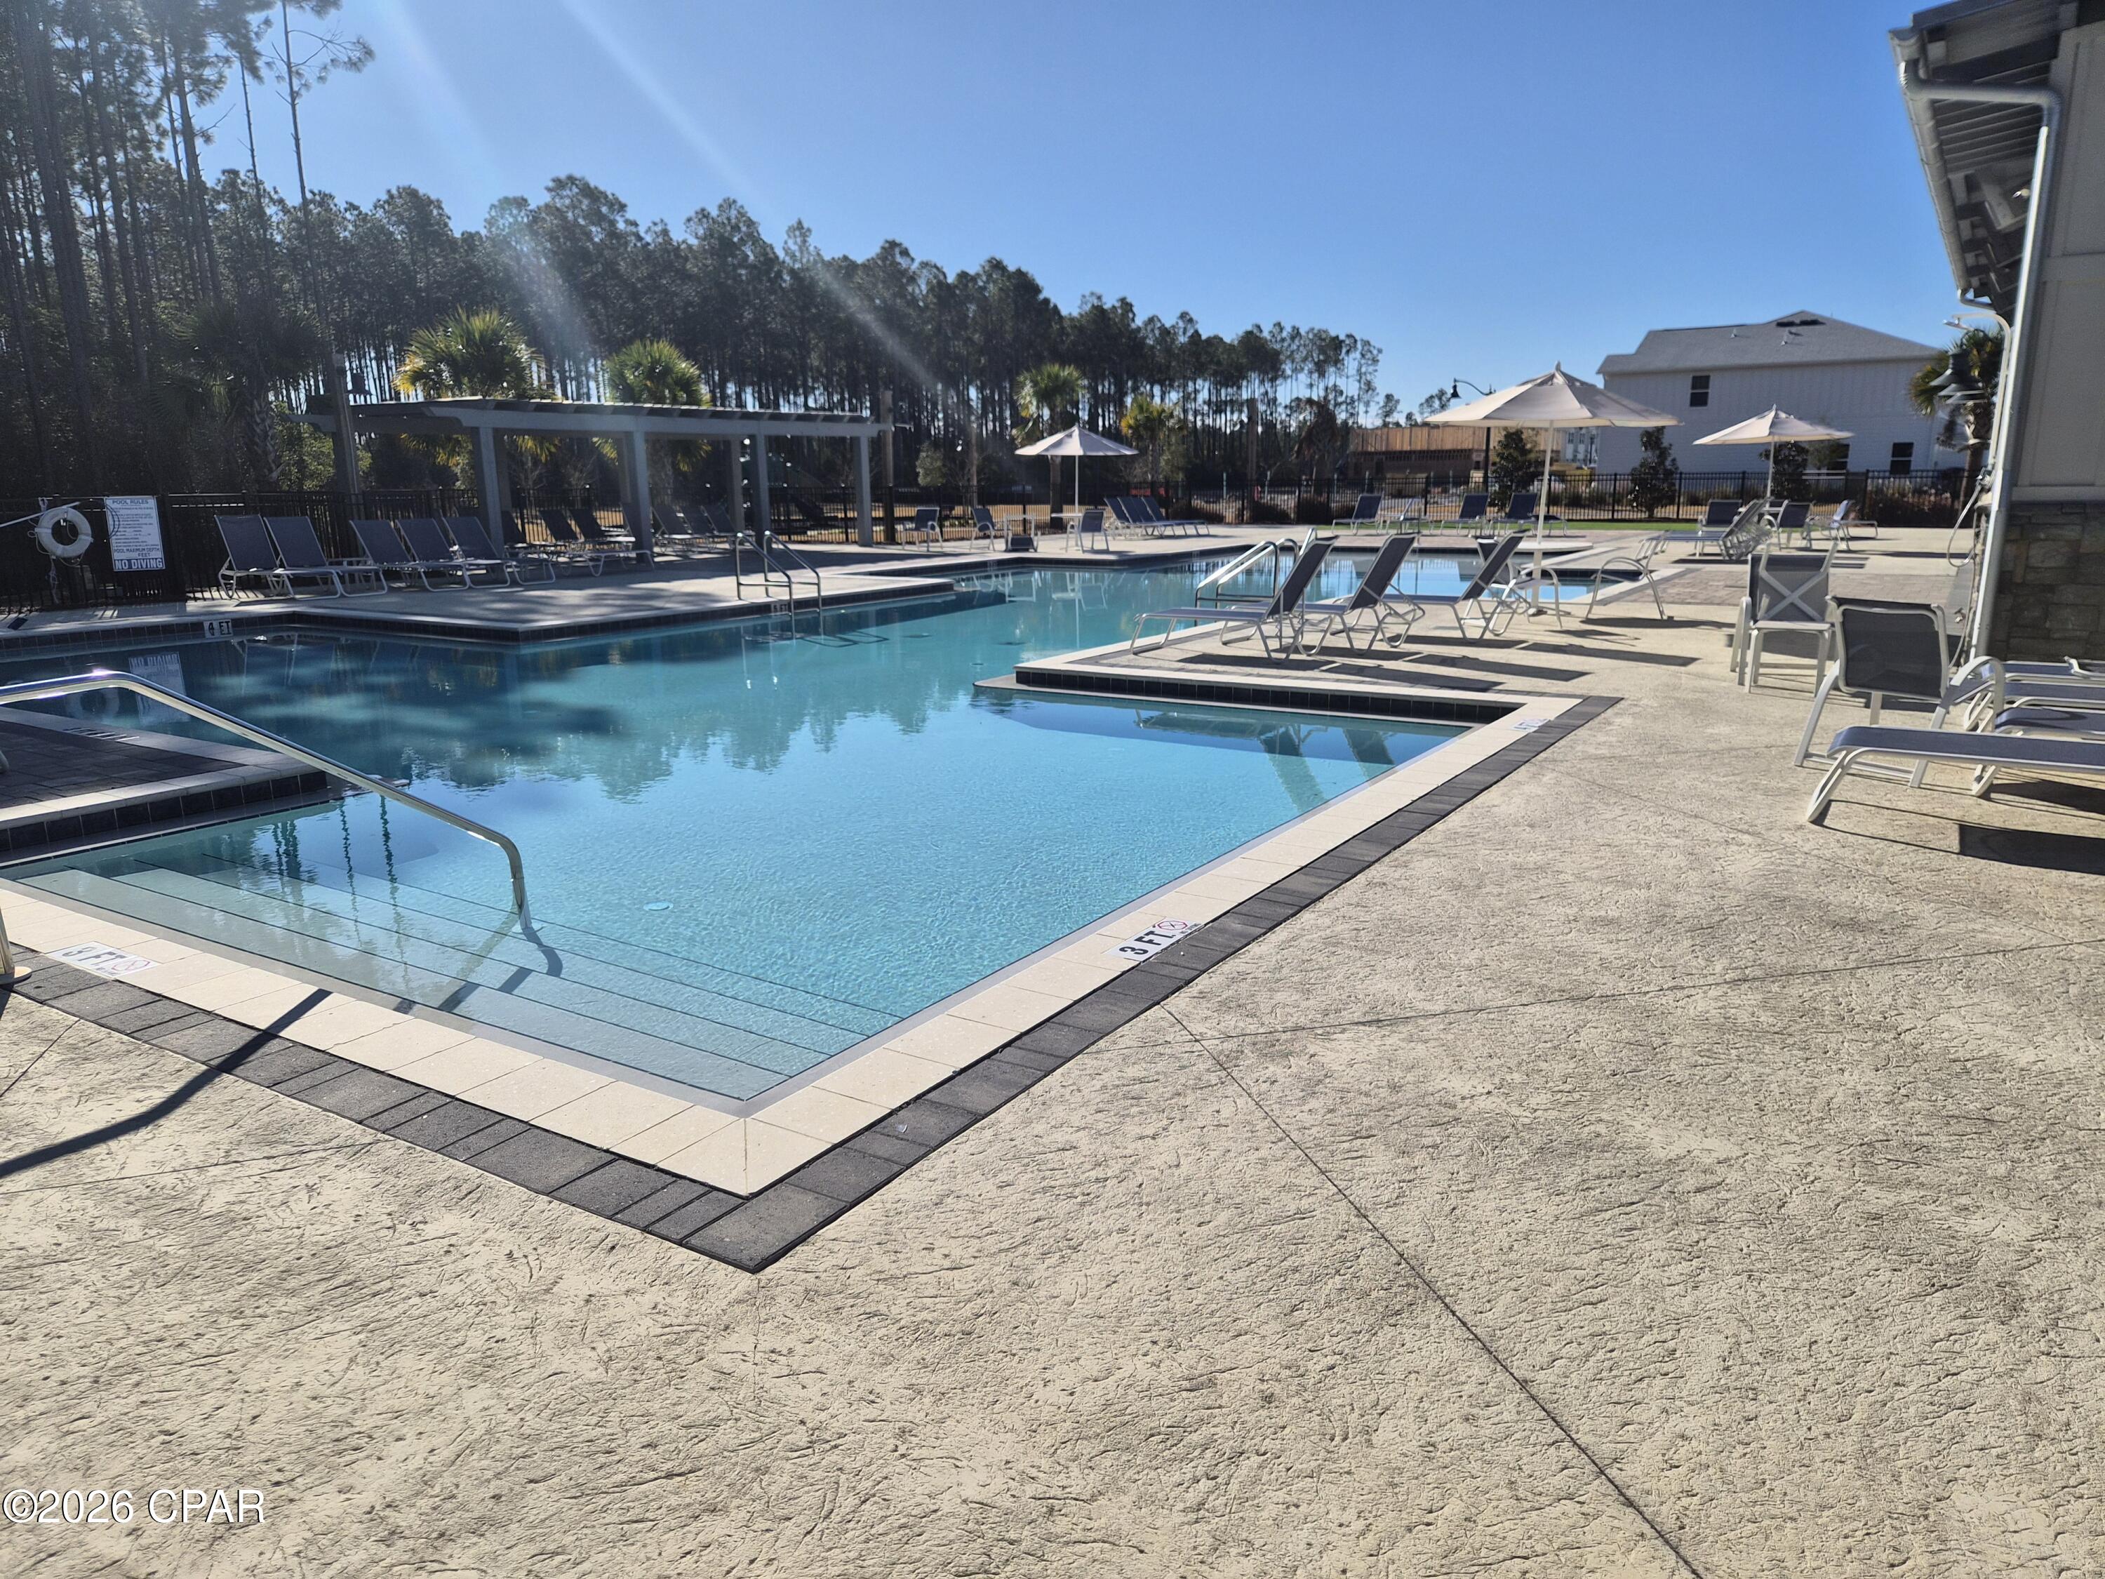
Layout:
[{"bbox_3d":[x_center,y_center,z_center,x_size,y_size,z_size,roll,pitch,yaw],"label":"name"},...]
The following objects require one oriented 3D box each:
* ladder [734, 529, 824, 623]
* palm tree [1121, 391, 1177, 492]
[{"bbox_3d":[-3.645,-2.814,18.594,0.980,1.200,0.560,7,15,32],"label":"ladder"},{"bbox_3d":[3.649,-12.469,52.554,2.400,4.612,2.400,-1,13,0],"label":"palm tree"}]

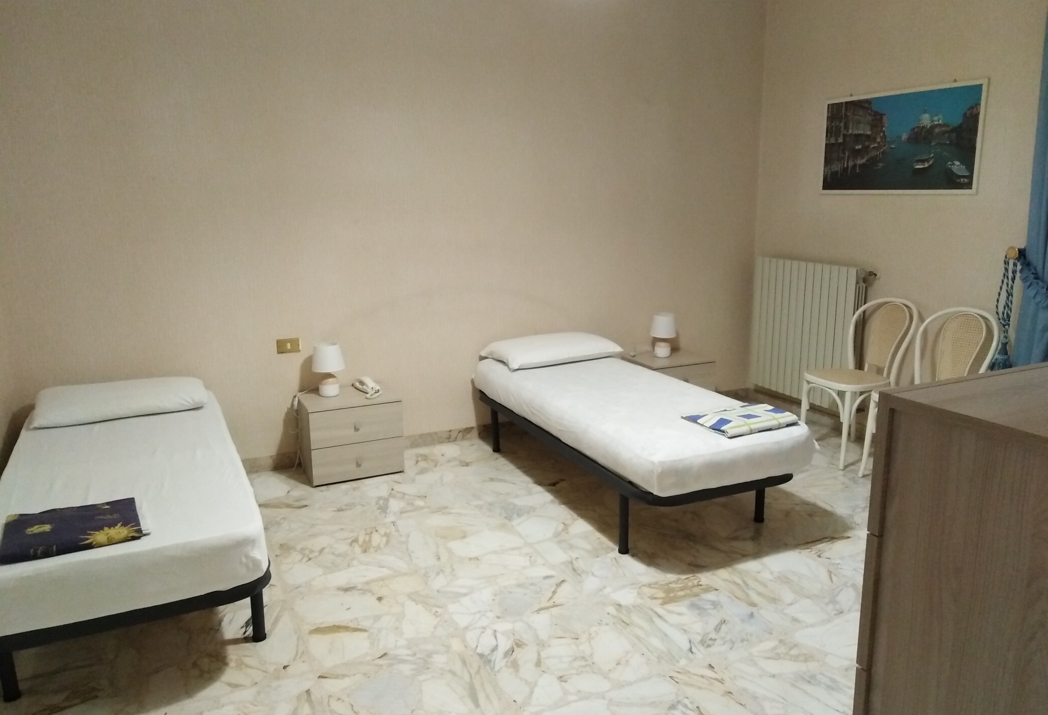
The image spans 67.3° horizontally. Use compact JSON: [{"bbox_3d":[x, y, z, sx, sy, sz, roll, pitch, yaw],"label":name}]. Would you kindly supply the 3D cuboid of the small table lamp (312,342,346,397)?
[{"bbox_3d":[-1.083,0.077,4.378,0.180,0.280,0.180,-6,14,-21],"label":"small table lamp"}]

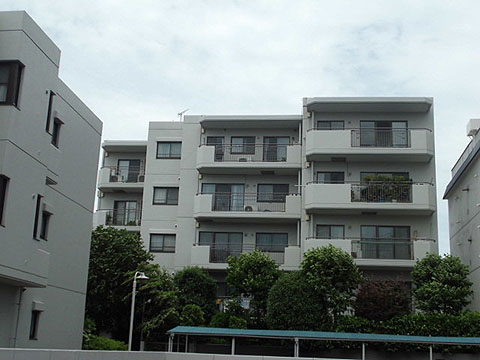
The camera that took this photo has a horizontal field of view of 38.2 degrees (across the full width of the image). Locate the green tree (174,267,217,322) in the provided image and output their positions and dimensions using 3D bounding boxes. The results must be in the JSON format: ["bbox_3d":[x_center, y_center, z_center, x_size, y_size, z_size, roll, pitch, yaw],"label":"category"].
[{"bbox_3d":[-1.952,5.112,30.377,1.863,2.643,1.770,1,-14,6],"label":"green tree"}]

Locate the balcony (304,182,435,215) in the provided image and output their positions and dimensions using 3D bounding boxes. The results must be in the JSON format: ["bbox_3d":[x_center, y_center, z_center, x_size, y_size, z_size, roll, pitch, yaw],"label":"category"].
[{"bbox_3d":[6.459,0.988,34.726,6.300,1.390,1.400,1,-14,6],"label":"balcony"}]

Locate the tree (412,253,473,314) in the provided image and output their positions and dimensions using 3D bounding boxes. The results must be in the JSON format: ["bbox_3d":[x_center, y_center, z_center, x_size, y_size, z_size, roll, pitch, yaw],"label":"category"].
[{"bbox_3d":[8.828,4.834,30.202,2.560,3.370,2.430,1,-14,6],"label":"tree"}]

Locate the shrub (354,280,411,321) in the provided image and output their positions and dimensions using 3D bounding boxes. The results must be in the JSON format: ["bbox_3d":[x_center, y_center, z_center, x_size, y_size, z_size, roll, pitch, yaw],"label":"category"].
[{"bbox_3d":[6.312,5.465,30.726,2.440,2.010,2.080,1,-14,6],"label":"shrub"}]

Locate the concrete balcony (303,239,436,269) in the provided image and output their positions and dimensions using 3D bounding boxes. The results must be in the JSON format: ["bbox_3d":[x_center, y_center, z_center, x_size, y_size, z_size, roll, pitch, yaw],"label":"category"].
[{"bbox_3d":[6.356,3.679,34.036,6.300,1.370,1.400,1,-14,6],"label":"concrete balcony"}]

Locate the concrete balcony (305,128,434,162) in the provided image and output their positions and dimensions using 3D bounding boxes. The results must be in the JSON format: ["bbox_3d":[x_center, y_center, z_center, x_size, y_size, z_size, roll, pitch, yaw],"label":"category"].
[{"bbox_3d":[6.563,-1.756,35.429,6.300,1.360,1.400,1,-14,6],"label":"concrete balcony"}]

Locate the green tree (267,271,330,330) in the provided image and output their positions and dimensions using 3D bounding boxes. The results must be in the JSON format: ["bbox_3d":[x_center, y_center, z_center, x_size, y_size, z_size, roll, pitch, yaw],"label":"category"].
[{"bbox_3d":[2.447,5.059,29.070,2.674,2.528,2.540,1,-14,6],"label":"green tree"}]

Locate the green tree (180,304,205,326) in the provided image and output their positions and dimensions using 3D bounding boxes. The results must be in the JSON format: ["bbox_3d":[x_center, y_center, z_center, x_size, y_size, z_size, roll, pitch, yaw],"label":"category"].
[{"bbox_3d":[-1.877,5.371,27.391,0.960,0.892,0.912,1,-14,6],"label":"green tree"}]

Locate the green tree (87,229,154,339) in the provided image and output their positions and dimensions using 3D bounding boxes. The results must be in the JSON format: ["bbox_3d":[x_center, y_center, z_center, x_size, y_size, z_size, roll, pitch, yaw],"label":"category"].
[{"bbox_3d":[-5.182,4.329,29.069,3.093,4.827,2.938,1,-14,6],"label":"green tree"}]

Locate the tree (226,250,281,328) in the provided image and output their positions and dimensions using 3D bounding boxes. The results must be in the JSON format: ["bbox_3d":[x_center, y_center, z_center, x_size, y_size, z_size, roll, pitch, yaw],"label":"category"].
[{"bbox_3d":[0.627,5.031,31.455,2.410,3.690,2.340,1,-14,6],"label":"tree"}]

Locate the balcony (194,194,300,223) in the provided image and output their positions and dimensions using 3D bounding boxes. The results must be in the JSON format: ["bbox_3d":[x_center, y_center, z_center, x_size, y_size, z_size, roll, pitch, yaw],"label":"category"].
[{"bbox_3d":[0.449,1.591,38.469,5.850,1.390,1.400,1,-14,6],"label":"balcony"}]

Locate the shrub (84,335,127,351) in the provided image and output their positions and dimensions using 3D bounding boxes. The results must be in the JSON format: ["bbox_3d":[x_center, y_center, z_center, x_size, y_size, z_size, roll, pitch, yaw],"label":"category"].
[{"bbox_3d":[-5.193,6.453,25.897,1.890,1.340,1.510,1,-14,6],"label":"shrub"}]

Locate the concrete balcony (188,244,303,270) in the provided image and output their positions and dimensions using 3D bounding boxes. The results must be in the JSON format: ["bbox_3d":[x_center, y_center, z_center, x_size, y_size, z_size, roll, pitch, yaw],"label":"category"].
[{"bbox_3d":[0.349,4.287,37.778,5.850,1.360,1.400,1,-14,6],"label":"concrete balcony"}]

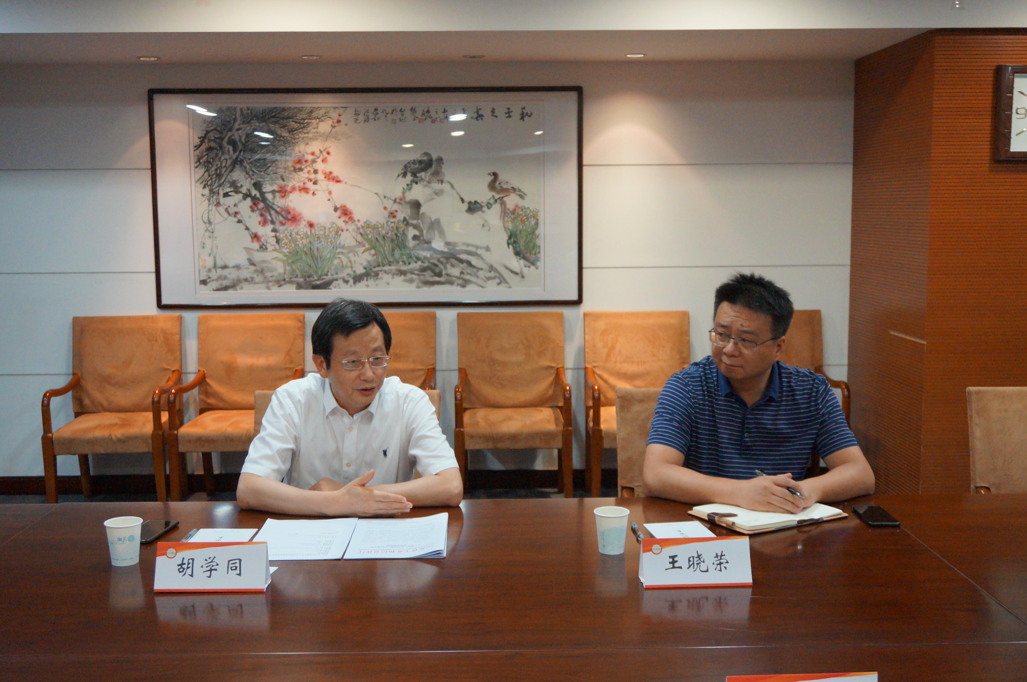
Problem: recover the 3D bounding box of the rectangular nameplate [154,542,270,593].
[{"bbox_3d":[-0.576,0.429,2.185,0.210,0.087,0.067,0,7,0],"label":"rectangular nameplate"}]

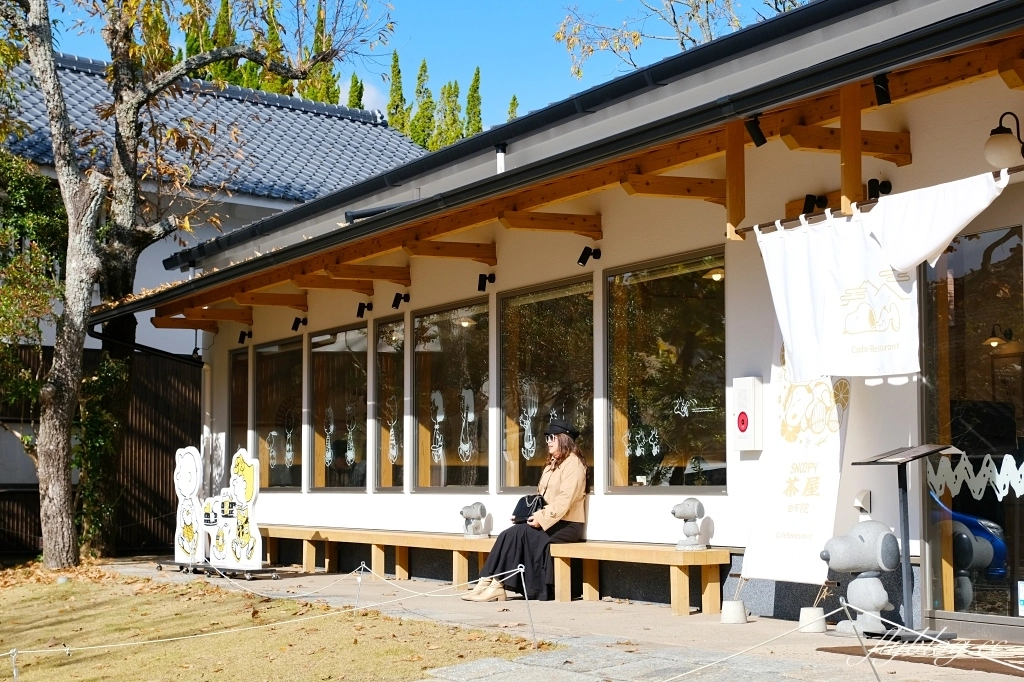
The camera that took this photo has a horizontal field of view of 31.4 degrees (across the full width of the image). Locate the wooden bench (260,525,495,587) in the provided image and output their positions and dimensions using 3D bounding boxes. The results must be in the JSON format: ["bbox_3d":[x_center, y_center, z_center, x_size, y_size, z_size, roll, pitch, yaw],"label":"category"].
[{"bbox_3d":[-1.241,1.988,16.893,0.455,0.417,6.096,2,-5,-27],"label":"wooden bench"}]

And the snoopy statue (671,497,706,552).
[{"bbox_3d":[1.174,1.222,12.126,0.235,0.344,0.170,2,-5,-27],"label":"snoopy statue"}]

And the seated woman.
[{"bbox_3d":[0.087,1.263,13.655,0.940,1.344,0.550,2,-5,-27],"label":"seated woman"}]

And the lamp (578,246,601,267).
[{"bbox_3d":[0.588,-0.635,13.769,0.165,0.155,0.075,2,-5,-26],"label":"lamp"}]

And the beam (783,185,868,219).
[{"bbox_3d":[1.932,-0.841,11.234,0.040,0.110,0.790,2,-5,-26],"label":"beam"}]

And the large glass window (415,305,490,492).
[{"bbox_3d":[-0.543,0.510,16.185,0.090,1.650,1.640,2,-5,-26],"label":"large glass window"}]

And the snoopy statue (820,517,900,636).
[{"bbox_3d":[1.993,1.357,10.465,0.450,0.645,0.340,2,-5,-19],"label":"snoopy statue"}]

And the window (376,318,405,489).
[{"bbox_3d":[-1.153,0.607,17.401,0.090,1.650,0.740,2,-5,-26],"label":"window"}]

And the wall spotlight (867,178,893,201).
[{"bbox_3d":[2.165,-0.892,10.770,0.150,0.130,0.080,2,-5,-27],"label":"wall spotlight"}]

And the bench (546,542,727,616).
[{"bbox_3d":[0.848,1.653,12.723,0.434,0.417,1.921,2,-5,-27],"label":"bench"}]

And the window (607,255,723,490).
[{"bbox_3d":[1.084,0.250,12.940,0.090,1.650,1.650,2,-5,-26],"label":"window"}]

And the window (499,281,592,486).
[{"bbox_3d":[0.267,0.378,14.690,0.080,1.650,1.640,2,-5,-27],"label":"window"}]

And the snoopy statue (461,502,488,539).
[{"bbox_3d":[-0.295,1.468,14.943,0.205,0.295,0.160,2,-5,-26],"label":"snoopy statue"}]

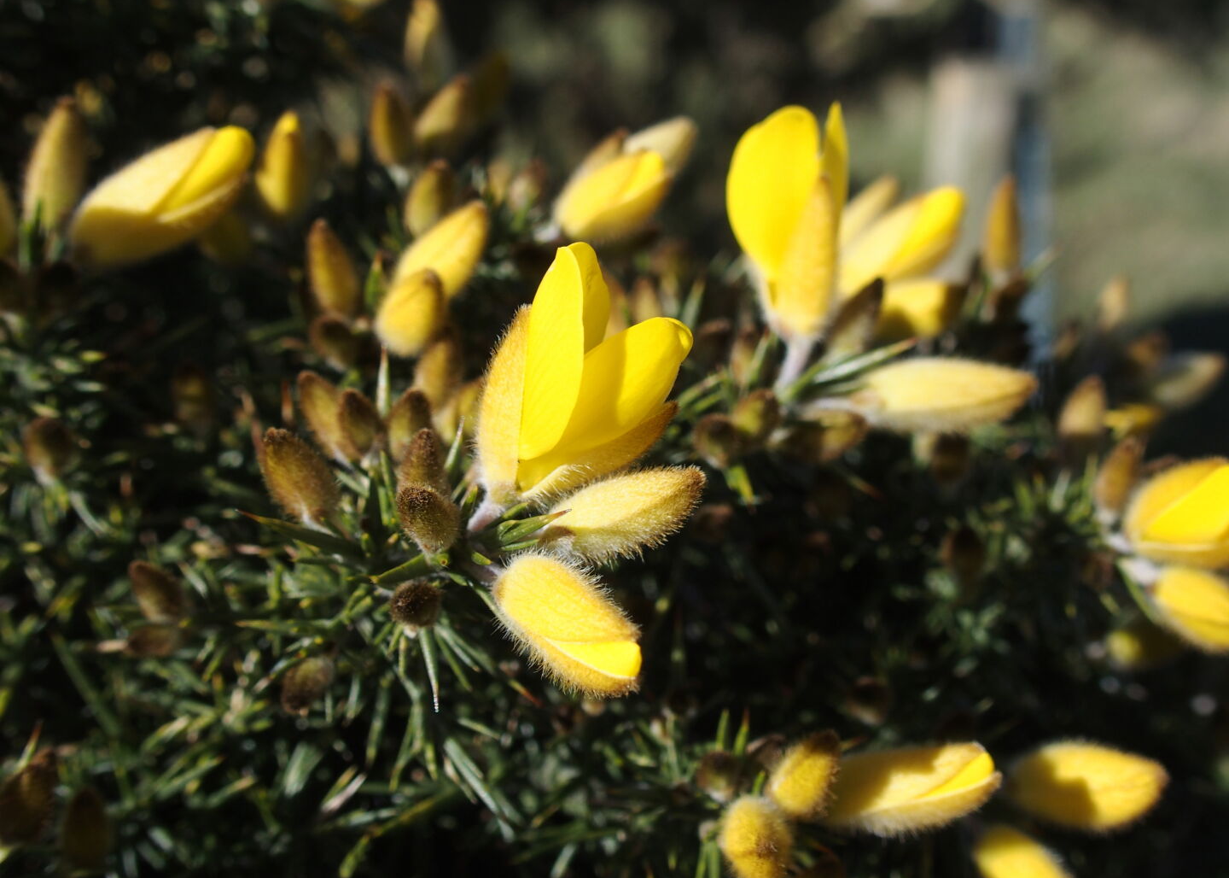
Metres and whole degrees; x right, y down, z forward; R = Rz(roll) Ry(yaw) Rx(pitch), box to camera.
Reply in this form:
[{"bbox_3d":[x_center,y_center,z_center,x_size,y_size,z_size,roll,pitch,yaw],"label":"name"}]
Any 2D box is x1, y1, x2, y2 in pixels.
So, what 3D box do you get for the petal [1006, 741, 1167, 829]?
[{"bbox_3d":[0.039,0.028,0.122,0.013,0.007,0.007,5,0,12],"label":"petal"}]

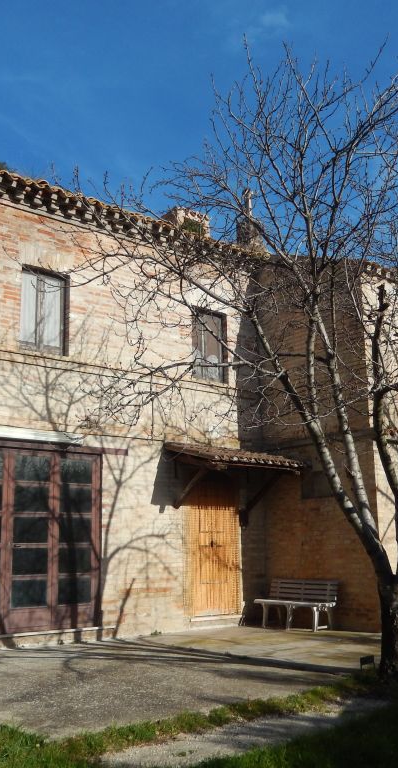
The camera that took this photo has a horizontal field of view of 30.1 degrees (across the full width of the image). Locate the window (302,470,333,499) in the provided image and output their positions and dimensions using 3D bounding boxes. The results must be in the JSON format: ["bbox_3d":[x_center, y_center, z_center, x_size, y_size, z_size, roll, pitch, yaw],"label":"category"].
[{"bbox_3d":[2.048,1.682,12.451,0.100,0.450,0.720,9,-16,-37],"label":"window"}]

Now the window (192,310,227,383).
[{"bbox_3d":[0.167,-0.670,13.343,0.830,1.280,0.120,9,-16,-37],"label":"window"}]

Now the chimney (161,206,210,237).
[{"bbox_3d":[-0.256,-3.045,14.573,0.800,0.620,0.600,9,-16,-37],"label":"chimney"}]

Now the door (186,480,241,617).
[{"bbox_3d":[0.239,2.742,12.500,1.190,2.190,0.100,9,-16,-37],"label":"door"}]

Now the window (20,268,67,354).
[{"bbox_3d":[-2.401,-1.101,11.386,0.810,1.290,0.120,9,-16,-37],"label":"window"}]

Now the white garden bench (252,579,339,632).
[{"bbox_3d":[1.577,3.601,12.082,0.560,0.770,1.430,9,-16,-37],"label":"white garden bench"}]

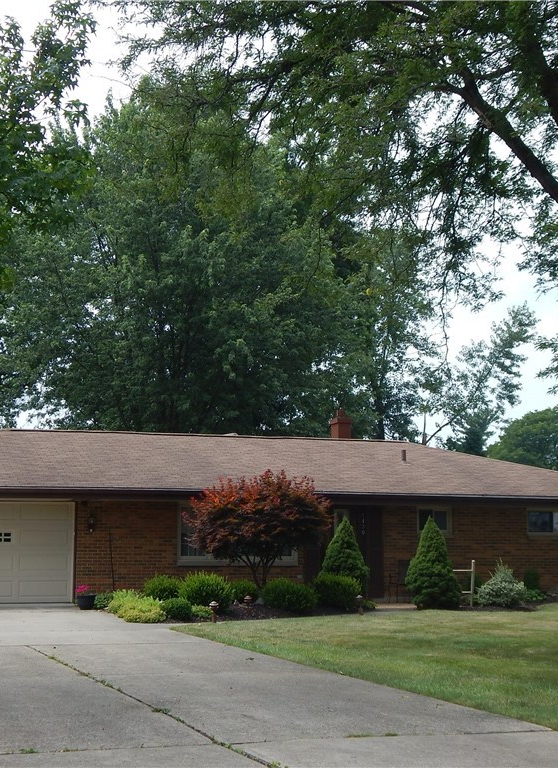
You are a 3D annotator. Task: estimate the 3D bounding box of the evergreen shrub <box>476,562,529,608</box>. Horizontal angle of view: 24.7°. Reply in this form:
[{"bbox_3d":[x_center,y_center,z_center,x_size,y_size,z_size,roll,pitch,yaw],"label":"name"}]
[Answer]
[{"bbox_3d":[4.858,4.340,27.707,1.154,0.980,1.050,1,-6,0],"label":"evergreen shrub"}]

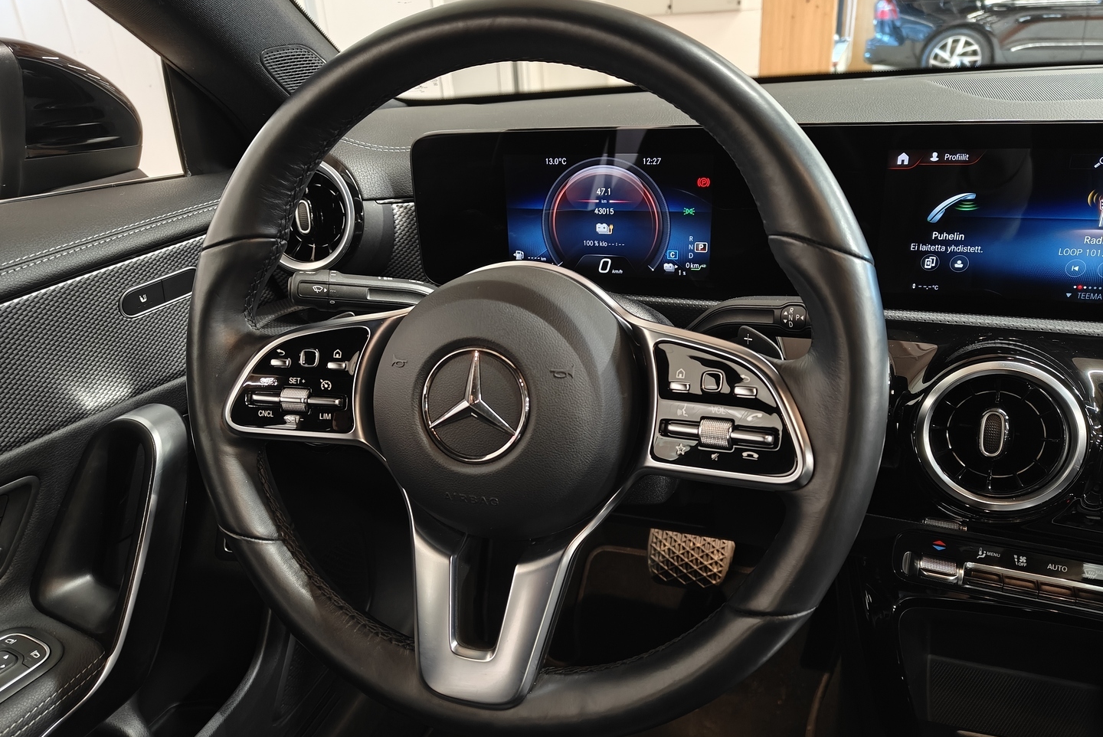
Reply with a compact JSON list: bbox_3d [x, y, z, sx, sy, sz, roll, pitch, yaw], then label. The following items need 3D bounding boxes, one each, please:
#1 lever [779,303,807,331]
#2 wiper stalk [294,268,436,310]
[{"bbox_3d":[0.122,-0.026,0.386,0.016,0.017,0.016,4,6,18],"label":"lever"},{"bbox_3d":[-0.103,-0.046,0.457,0.112,0.025,0.027,4,6,18],"label":"wiper stalk"}]

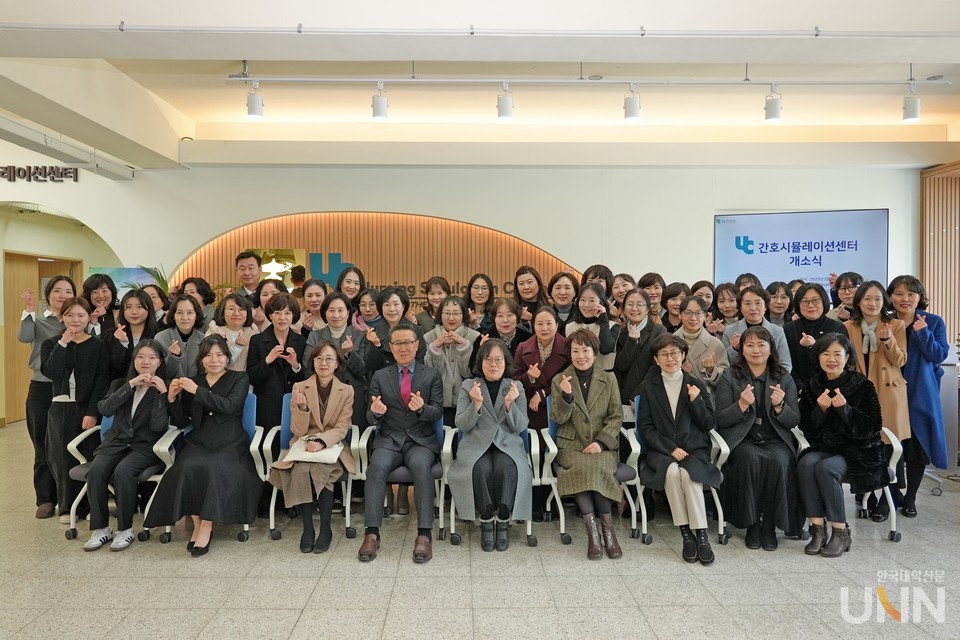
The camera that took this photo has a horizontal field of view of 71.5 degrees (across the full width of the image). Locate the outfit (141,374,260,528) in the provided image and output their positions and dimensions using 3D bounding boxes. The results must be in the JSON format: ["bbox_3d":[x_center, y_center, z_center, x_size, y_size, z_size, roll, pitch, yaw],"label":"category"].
[{"bbox_3d":[-1.828,0.787,4.408,0.700,0.940,0.640,-1,3,-12],"label":"outfit"}]

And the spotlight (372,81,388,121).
[{"bbox_3d":[-0.696,-1.524,4.660,0.114,0.255,0.116,0,1,0],"label":"spotlight"}]

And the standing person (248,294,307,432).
[{"bbox_3d":[-1.429,0.573,4.695,0.450,1.530,0.350,0,1,-14],"label":"standing person"}]

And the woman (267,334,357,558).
[{"bbox_3d":[-1.044,0.744,4.199,0.500,1.210,0.690,0,1,-8],"label":"woman"}]

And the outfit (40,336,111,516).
[{"bbox_3d":[-2.782,0.720,4.587,0.480,1.240,0.340,0,1,-16],"label":"outfit"}]

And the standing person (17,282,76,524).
[{"bbox_3d":[-2.961,0.518,4.674,0.480,1.640,0.360,-1,1,-22],"label":"standing person"}]

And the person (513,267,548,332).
[{"bbox_3d":[0.408,0.448,5.392,0.470,1.745,0.330,0,1,5],"label":"person"}]

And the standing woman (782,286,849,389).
[{"bbox_3d":[2.464,0.546,4.905,0.500,1.644,0.370,0,1,17],"label":"standing woman"}]

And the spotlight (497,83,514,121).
[{"bbox_3d":[0.168,-1.442,4.400,0.115,0.244,0.105,0,1,1],"label":"spotlight"}]

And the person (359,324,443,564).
[{"bbox_3d":[-0.495,0.719,4.314,0.540,1.345,0.800,0,3,-2],"label":"person"}]

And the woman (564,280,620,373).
[{"bbox_3d":[0.851,0.536,5.105,0.460,1.647,0.360,0,1,7],"label":"woman"}]

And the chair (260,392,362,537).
[{"bbox_3d":[-1.077,0.926,4.333,0.610,0.840,0.570,0,1,-5],"label":"chair"}]

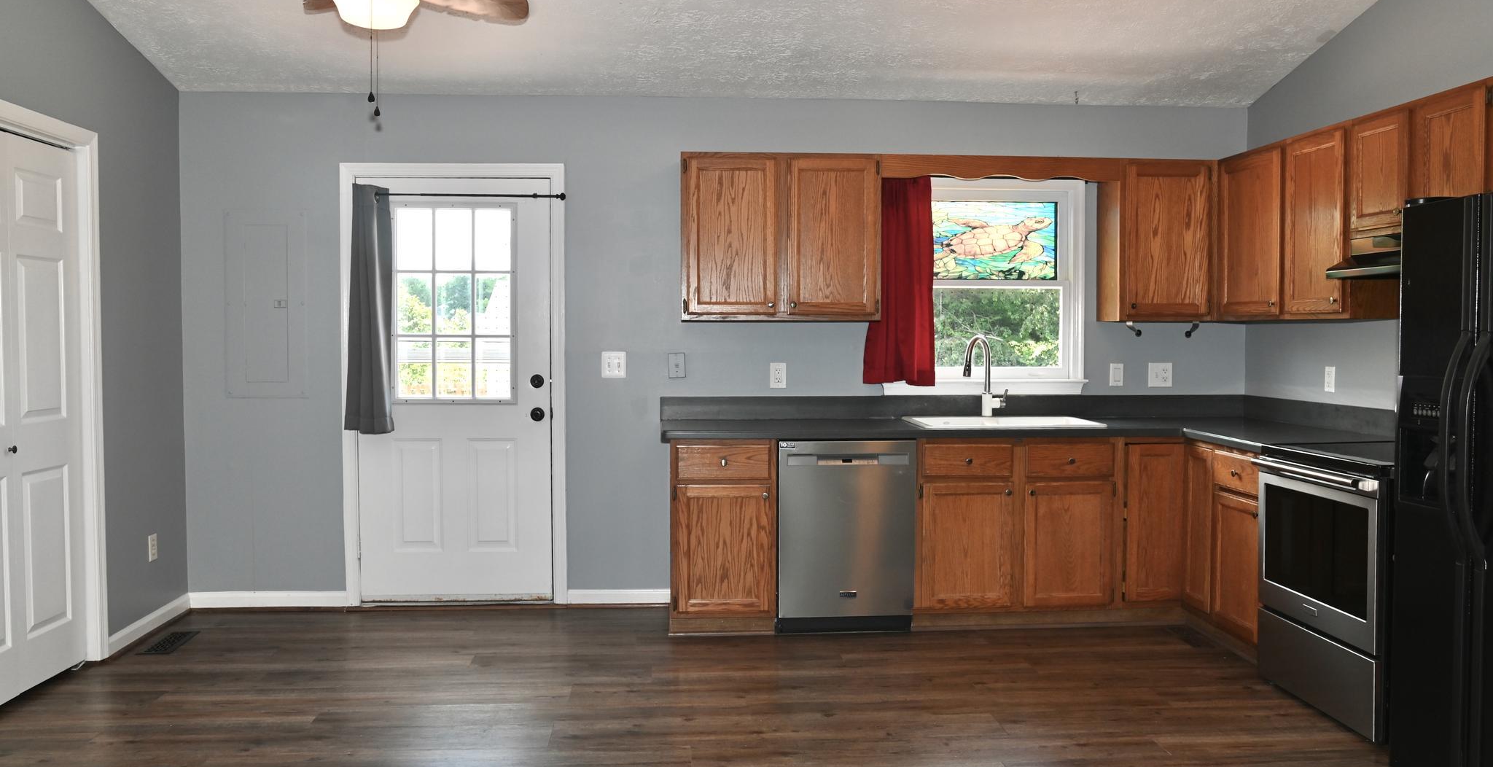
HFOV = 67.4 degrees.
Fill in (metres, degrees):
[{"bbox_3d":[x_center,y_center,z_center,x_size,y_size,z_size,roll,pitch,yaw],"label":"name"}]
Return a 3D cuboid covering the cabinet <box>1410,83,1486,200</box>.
[{"bbox_3d":[2.520,-0.764,3.798,0.320,0.420,0.370,0,2,-5],"label":"cabinet"}]

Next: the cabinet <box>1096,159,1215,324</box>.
[{"bbox_3d":[2.000,-0.680,5.447,0.463,0.761,0.328,0,3,-4],"label":"cabinet"}]

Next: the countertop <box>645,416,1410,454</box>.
[{"bbox_3d":[1.111,0.207,4.920,2.955,0.045,1.270,0,2,-5],"label":"countertop"}]

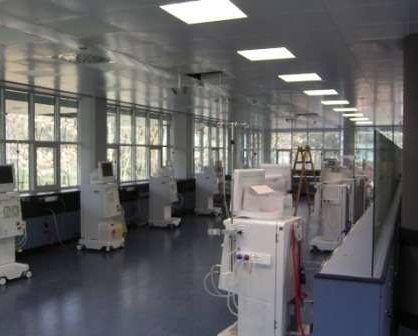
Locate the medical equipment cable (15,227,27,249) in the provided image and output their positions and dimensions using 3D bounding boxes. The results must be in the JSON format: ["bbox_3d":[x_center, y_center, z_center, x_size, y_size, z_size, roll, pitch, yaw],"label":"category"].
[{"bbox_3d":[-2.521,0.916,6.240,0.170,0.310,0.120,1,2,23],"label":"medical equipment cable"}]

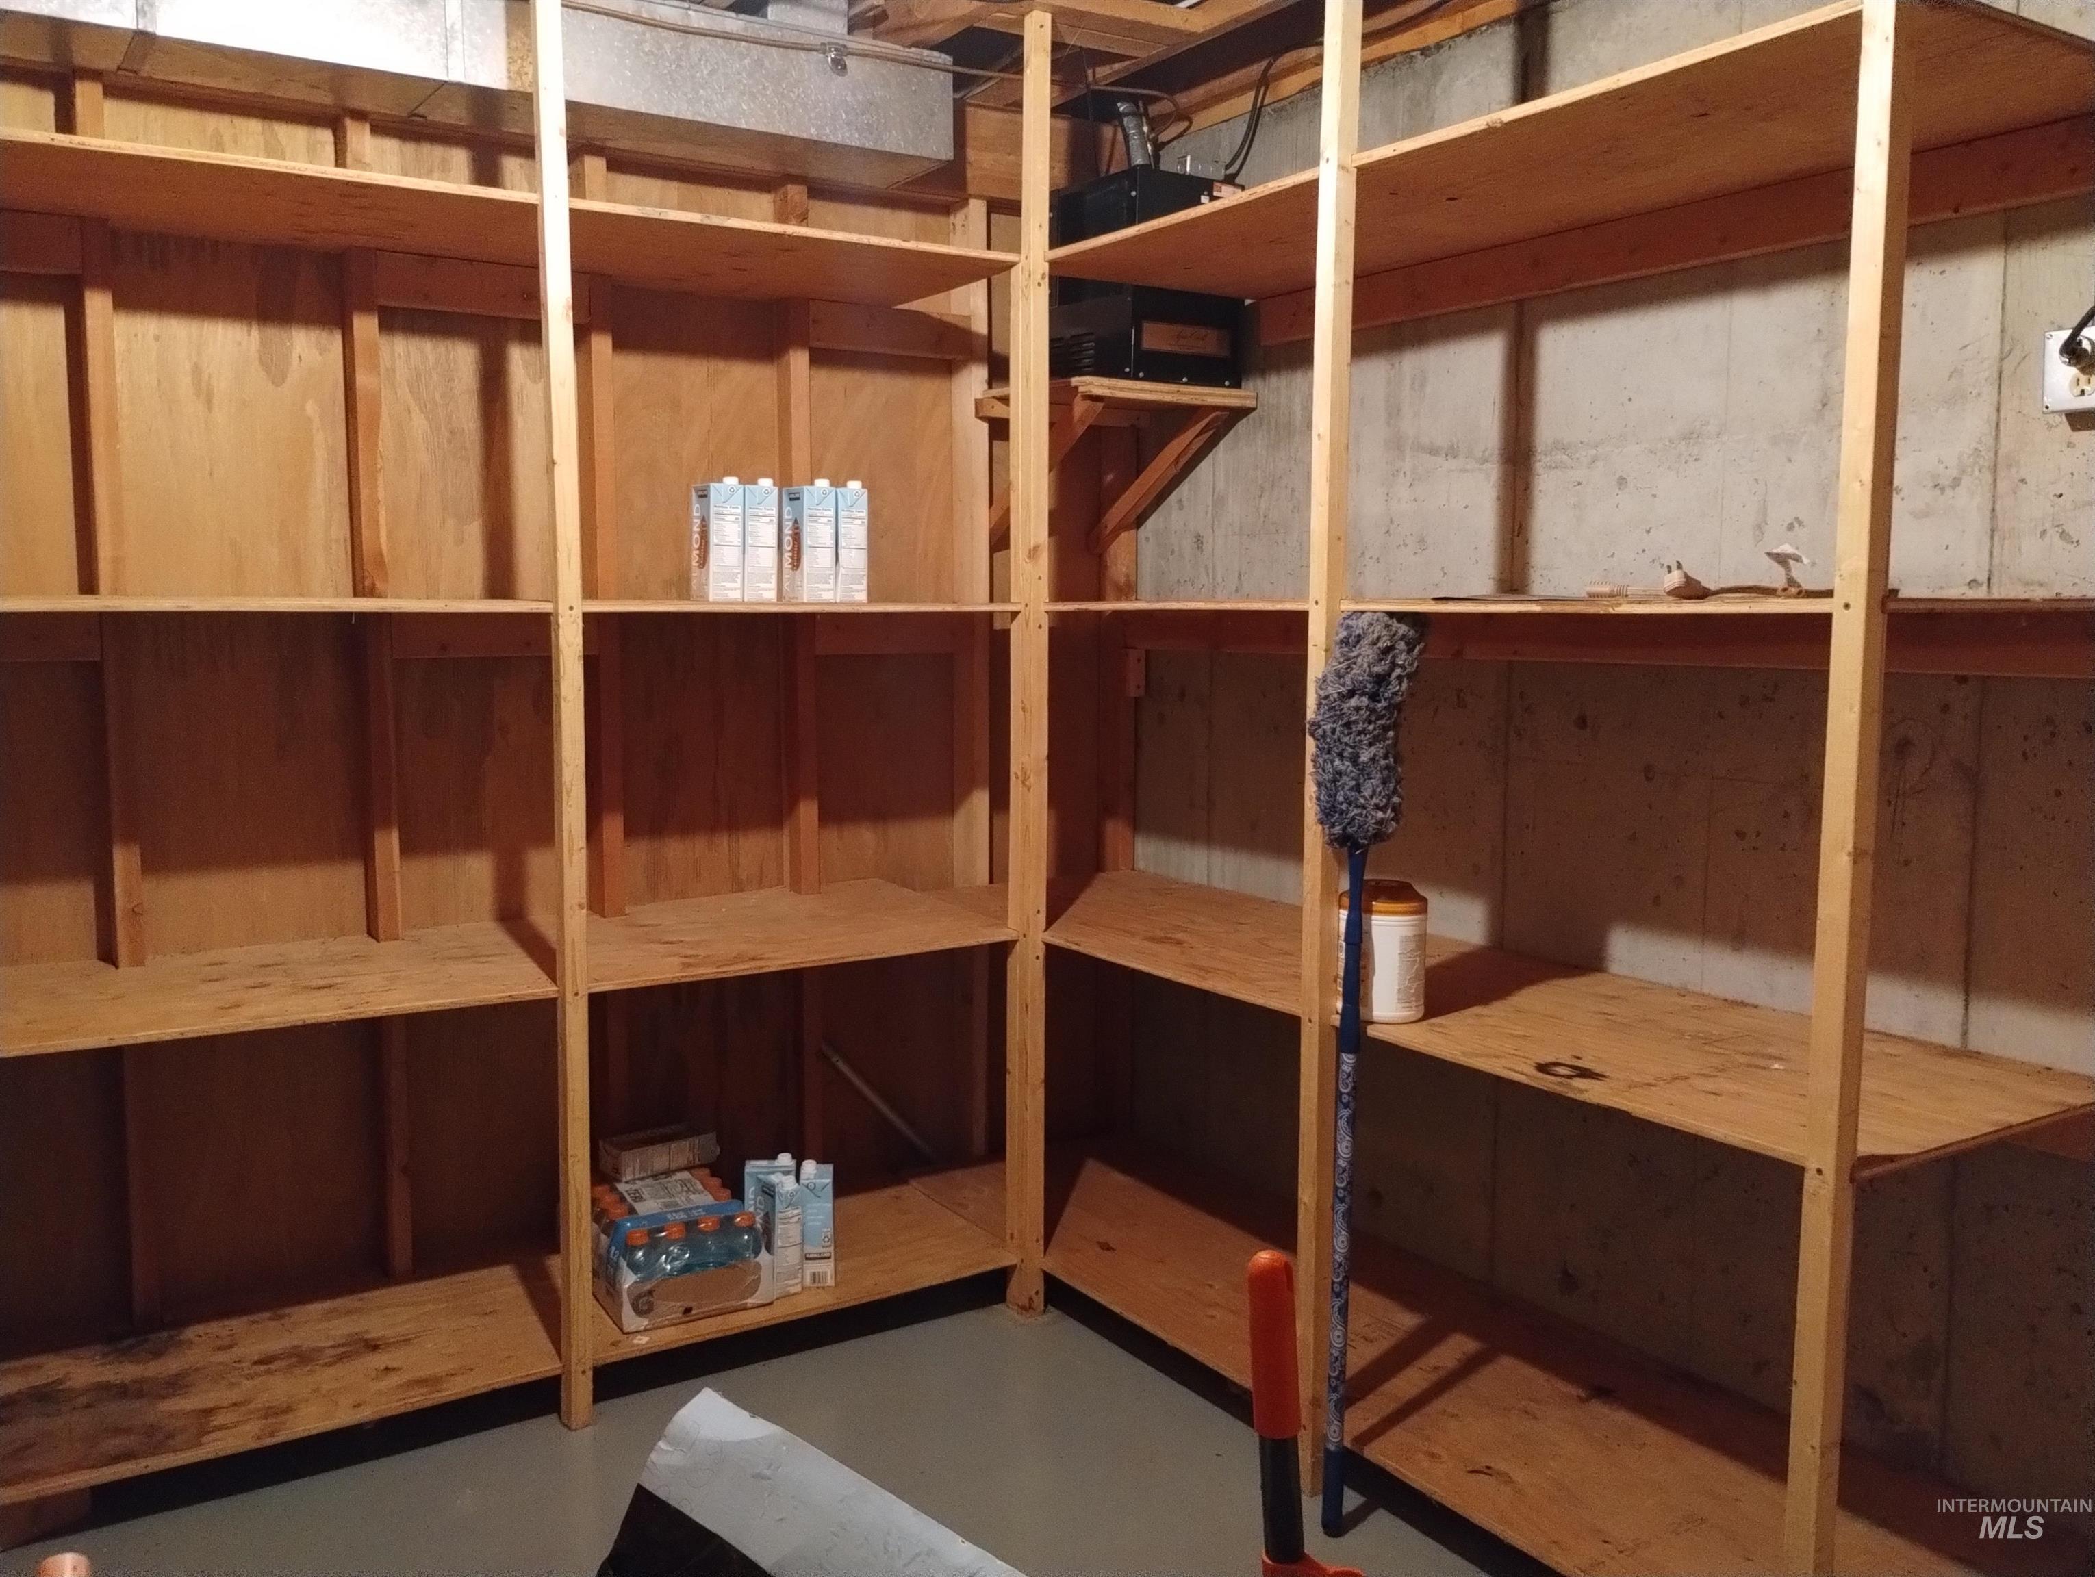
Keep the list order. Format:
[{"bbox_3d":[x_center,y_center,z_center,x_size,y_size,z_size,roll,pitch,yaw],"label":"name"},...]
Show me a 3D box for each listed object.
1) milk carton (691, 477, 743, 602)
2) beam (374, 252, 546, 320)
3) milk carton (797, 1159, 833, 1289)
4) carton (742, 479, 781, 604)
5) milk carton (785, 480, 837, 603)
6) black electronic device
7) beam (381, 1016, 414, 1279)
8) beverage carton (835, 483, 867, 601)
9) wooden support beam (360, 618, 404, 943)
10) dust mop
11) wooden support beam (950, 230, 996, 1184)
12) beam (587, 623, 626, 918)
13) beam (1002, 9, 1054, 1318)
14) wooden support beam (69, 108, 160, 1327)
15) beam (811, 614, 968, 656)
[{"bbox_3d":[-0.553,-0.419,2.854,0.059,0.210,0.087,-3,7,-32],"label":"milk carton"},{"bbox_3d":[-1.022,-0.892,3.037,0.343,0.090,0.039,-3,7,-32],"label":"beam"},{"bbox_3d":[-0.412,0.785,3.073,0.058,0.208,0.087,0,6,-4],"label":"milk carton"},{"bbox_3d":[-0.502,-0.422,2.885,0.059,0.210,0.087,-3,7,-32],"label":"carton"},{"bbox_3d":[-0.412,-0.428,2.942,0.059,0.211,0.087,-3,7,-32],"label":"milk carton"},{"bbox_3d":[0.192,-1.002,3.457,0.268,0.400,0.325,-4,7,-33],"label":"black electronic device"},{"bbox_3d":[-1.194,0.604,3.092,0.038,0.560,0.089,-4,7,-33],"label":"beam"},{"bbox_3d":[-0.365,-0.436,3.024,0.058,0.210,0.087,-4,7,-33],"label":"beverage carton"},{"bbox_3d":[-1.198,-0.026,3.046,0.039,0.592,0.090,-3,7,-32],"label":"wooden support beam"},{"bbox_3d":[0.434,0.416,2.429,0.130,1.330,0.140,2,4,0],"label":"dust mop"},{"bbox_3d":[-0.173,-0.201,3.676,0.040,2.063,0.090,-3,7,-32],"label":"wooden support beam"},{"bbox_3d":[-0.851,-0.049,3.263,0.038,0.587,0.090,-3,7,-32],"label":"beam"},{"bbox_3d":[-0.034,-0.181,3.069,0.038,2.330,0.075,-3,7,-32],"label":"beam"},{"bbox_3d":[-1.533,-0.101,2.799,0.038,2.039,0.089,-4,7,-33],"label":"wooden support beam"},{"bbox_3d":[-0.328,-0.325,3.535,0.360,0.087,0.039,-3,7,-32],"label":"beam"}]

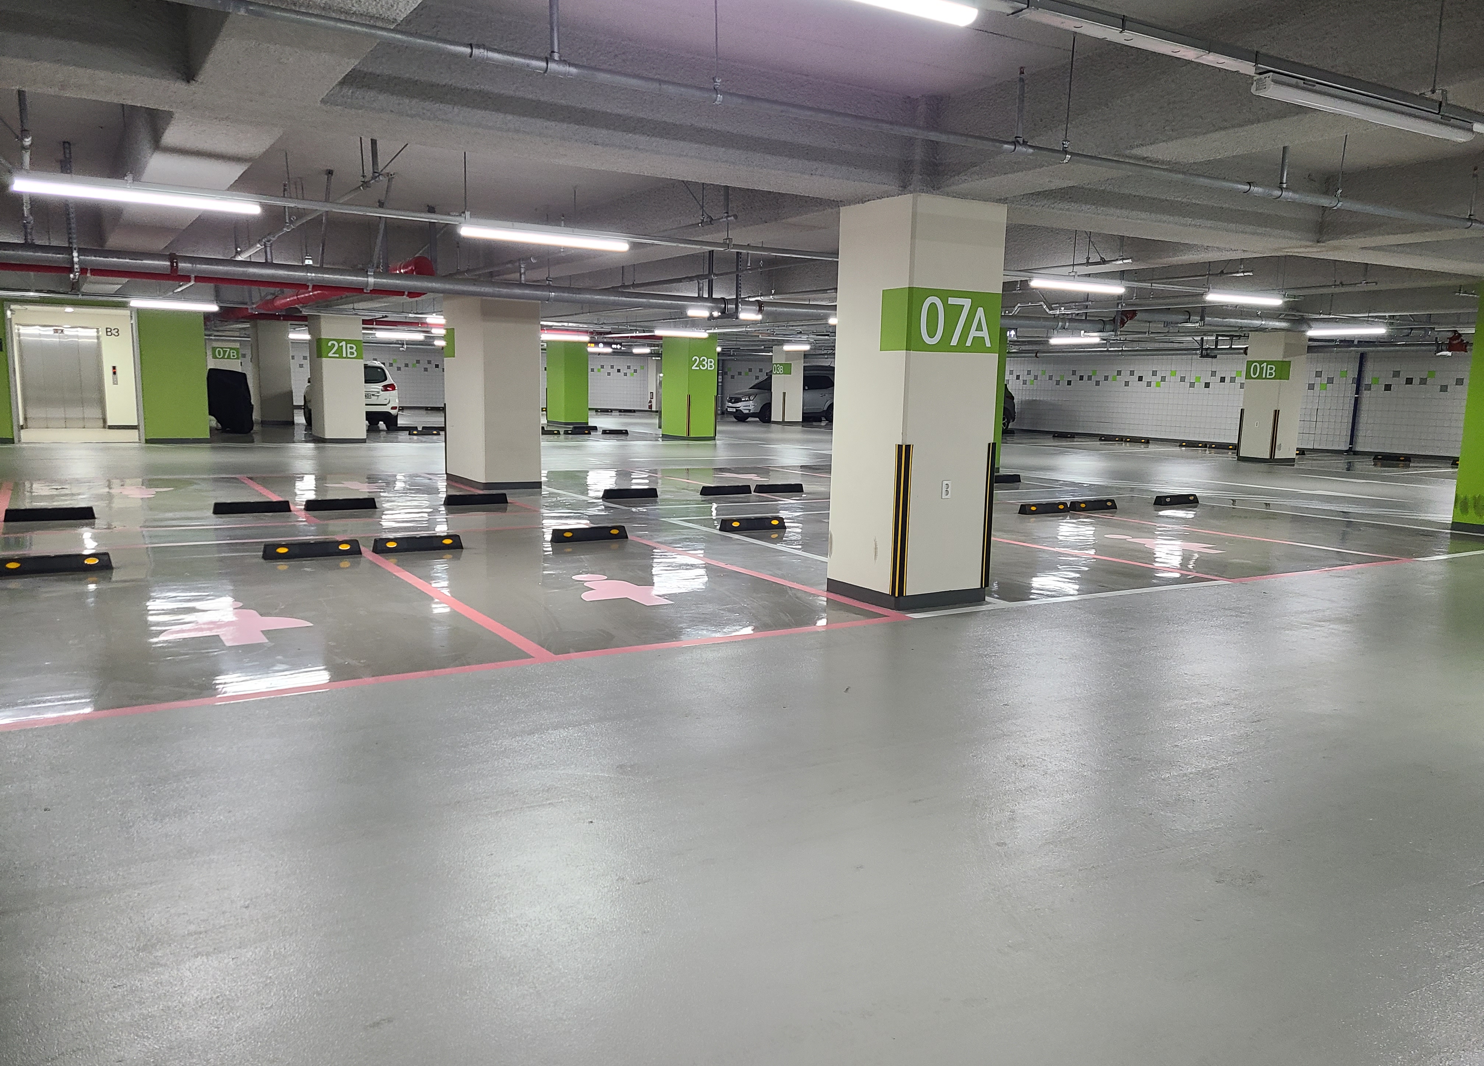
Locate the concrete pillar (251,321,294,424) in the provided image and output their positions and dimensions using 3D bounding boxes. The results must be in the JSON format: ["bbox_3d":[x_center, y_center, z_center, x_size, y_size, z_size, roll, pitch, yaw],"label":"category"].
[{"bbox_3d":[-12.869,-4.417,30.535,0.784,2.812,1.554,-4,9,-31],"label":"concrete pillar"}]

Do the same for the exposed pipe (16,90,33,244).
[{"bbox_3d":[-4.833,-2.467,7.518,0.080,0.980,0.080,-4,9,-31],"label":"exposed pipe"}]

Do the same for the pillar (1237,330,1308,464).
[{"bbox_3d":[10.836,-2.763,22.815,0.784,2.620,0.784,-4,9,-31],"label":"pillar"}]

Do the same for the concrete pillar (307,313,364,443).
[{"bbox_3d":[-8.596,-3.262,23.566,0.784,2.634,1.332,-4,9,-31],"label":"concrete pillar"}]

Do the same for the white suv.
[{"bbox_3d":[-10.747,-3.787,30.523,1.880,1.732,4.692,-4,9,-31],"label":"white suv"}]

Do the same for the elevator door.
[{"bbox_3d":[-15.427,-3.493,25.323,1.598,2.250,0.104,-4,9,-31],"label":"elevator door"}]

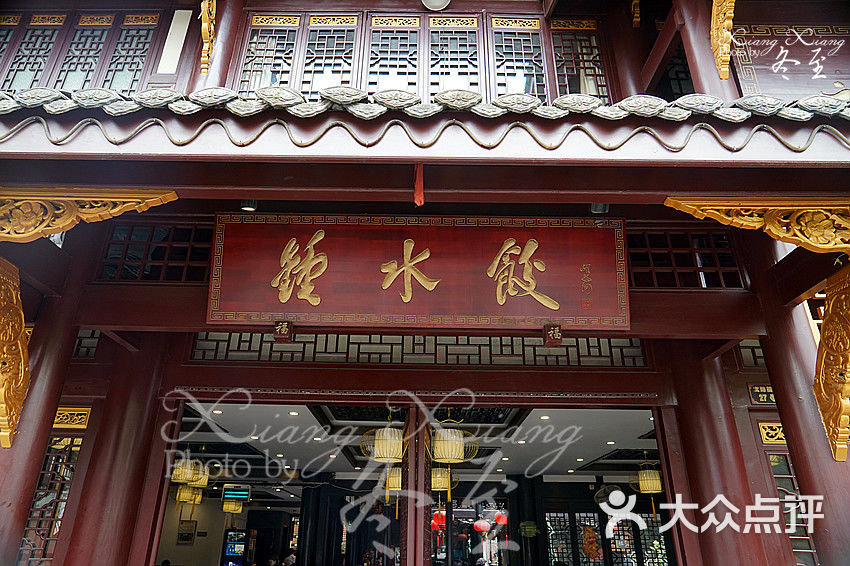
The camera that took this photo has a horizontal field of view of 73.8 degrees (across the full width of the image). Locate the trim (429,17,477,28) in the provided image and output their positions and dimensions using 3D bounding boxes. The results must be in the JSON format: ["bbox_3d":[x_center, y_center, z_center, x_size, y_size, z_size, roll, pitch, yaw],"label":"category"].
[{"bbox_3d":[0.264,-2.372,5.156,0.428,0.143,0.040,1,-26,0],"label":"trim"}]

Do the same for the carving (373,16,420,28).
[{"bbox_3d":[-0.264,-2.375,5.154,0.428,0.143,0.040,1,-26,0],"label":"carving"}]

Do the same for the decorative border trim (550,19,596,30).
[{"bbox_3d":[1.360,-2.349,5.153,0.410,0.136,0.040,1,-26,0],"label":"decorative border trim"}]

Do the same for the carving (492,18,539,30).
[{"bbox_3d":[0.828,-2.361,5.155,0.424,0.143,0.040,1,-26,0],"label":"carving"}]

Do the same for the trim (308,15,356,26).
[{"bbox_3d":[-0.832,-2.381,5.153,0.424,0.135,0.040,1,-26,0],"label":"trim"}]

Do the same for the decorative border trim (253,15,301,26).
[{"bbox_3d":[-1.350,-2.382,5.150,0.423,0.132,0.040,1,-26,0],"label":"decorative border trim"}]

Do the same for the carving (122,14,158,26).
[{"bbox_3d":[-2.574,-2.383,5.142,0.307,0.129,0.040,1,-26,0],"label":"carving"}]

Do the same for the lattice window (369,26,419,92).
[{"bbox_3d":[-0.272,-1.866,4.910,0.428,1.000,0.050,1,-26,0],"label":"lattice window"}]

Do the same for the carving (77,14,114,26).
[{"bbox_3d":[-2.975,-2.379,5.138,0.311,0.129,0.040,1,-26,0],"label":"carving"}]

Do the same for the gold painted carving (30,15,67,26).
[{"bbox_3d":[-3.413,-2.380,5.135,0.320,0.129,0.040,1,-26,0],"label":"gold painted carving"}]

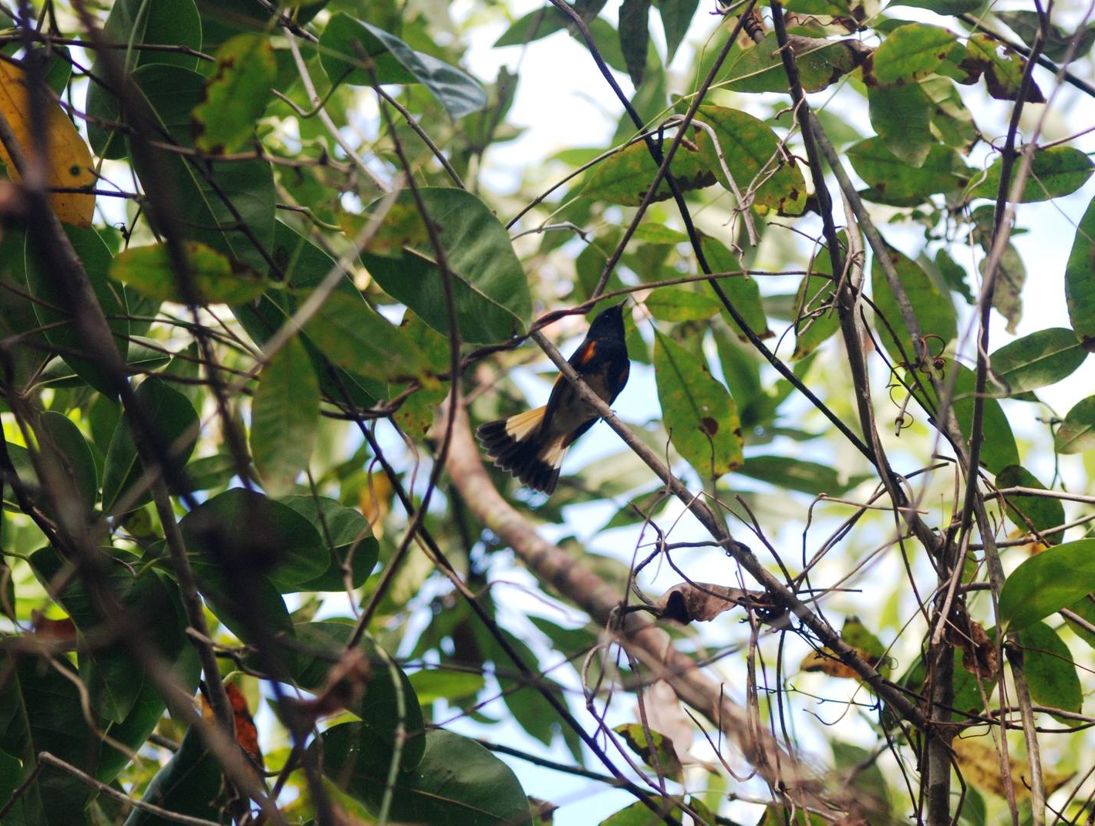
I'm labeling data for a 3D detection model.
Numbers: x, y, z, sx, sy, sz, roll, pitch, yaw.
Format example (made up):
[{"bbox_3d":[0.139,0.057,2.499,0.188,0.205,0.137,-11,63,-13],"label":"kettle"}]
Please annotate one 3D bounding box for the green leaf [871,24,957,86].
[{"bbox_3d":[0.211,-0.205,3.550,0.055,0.012,0.034,-25,-66,12],"label":"green leaf"}]

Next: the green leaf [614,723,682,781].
[{"bbox_3d":[0.059,0.198,3.600,0.053,0.014,0.022,39,-70,-17],"label":"green leaf"}]

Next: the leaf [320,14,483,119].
[{"bbox_3d":[-0.082,-0.198,3.500,0.101,0.025,0.043,20,-65,-10],"label":"leaf"}]

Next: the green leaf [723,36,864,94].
[{"bbox_3d":[0.149,-0.210,3.740,0.088,0.018,0.042,-18,-49,0],"label":"green leaf"}]

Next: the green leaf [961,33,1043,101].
[{"bbox_3d":[0.261,-0.198,3.550,0.060,0.014,0.029,39,-70,-17],"label":"green leaf"}]

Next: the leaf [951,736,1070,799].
[{"bbox_3d":[0.303,0.233,4.050,0.079,0.016,0.032,13,-64,-6],"label":"leaf"}]

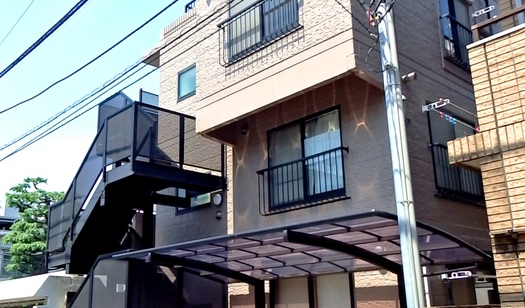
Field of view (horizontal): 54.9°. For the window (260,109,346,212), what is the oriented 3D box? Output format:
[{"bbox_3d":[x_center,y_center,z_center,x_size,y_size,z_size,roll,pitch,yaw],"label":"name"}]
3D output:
[{"bbox_3d":[0.712,0.113,8.720,1.700,1.550,0.140,-18,-24,42],"label":"window"}]

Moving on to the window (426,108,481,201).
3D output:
[{"bbox_3d":[3.321,-0.013,8.588,1.620,1.500,0.140,14,-23,-38],"label":"window"}]

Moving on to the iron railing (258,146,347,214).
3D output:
[{"bbox_3d":[0.641,0.522,8.535,1.900,0.840,0.190,-18,-24,42],"label":"iron railing"}]

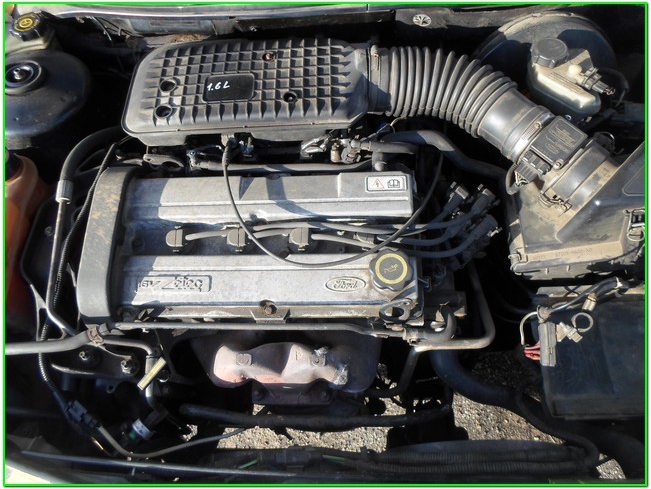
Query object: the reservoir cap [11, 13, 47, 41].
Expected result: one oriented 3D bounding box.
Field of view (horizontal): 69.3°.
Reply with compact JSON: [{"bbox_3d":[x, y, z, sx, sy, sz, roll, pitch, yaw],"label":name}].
[{"bbox_3d":[-0.487,-0.355,0.769,0.051,0.025,0.051,0,67,0],"label":"reservoir cap"}]

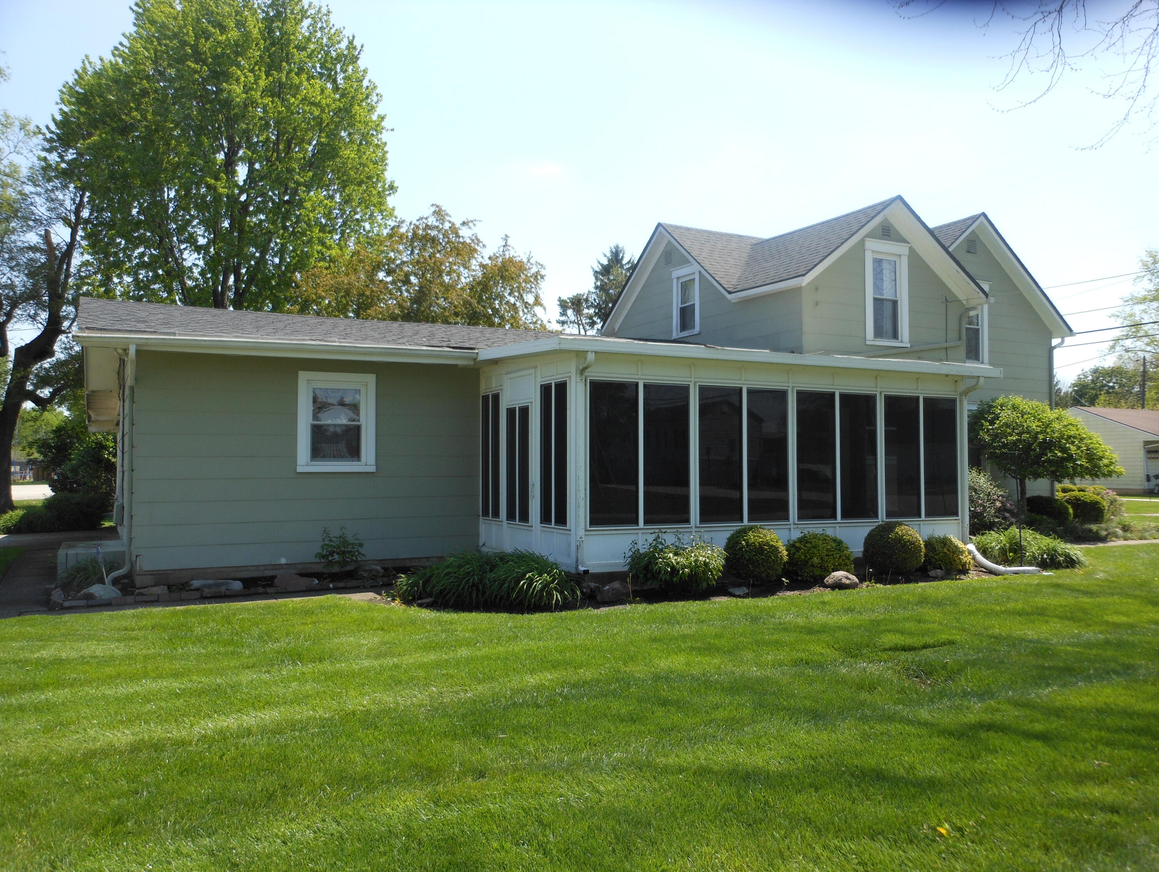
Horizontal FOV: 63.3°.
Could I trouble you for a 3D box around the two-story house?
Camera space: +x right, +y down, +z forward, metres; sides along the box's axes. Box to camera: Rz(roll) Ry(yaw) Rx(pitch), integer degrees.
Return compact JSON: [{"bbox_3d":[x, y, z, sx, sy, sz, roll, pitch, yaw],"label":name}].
[{"bbox_3d":[2.025,-1.523,18.712,21.100,7.250,11.800,1,-2,-28],"label":"two-story house"}]

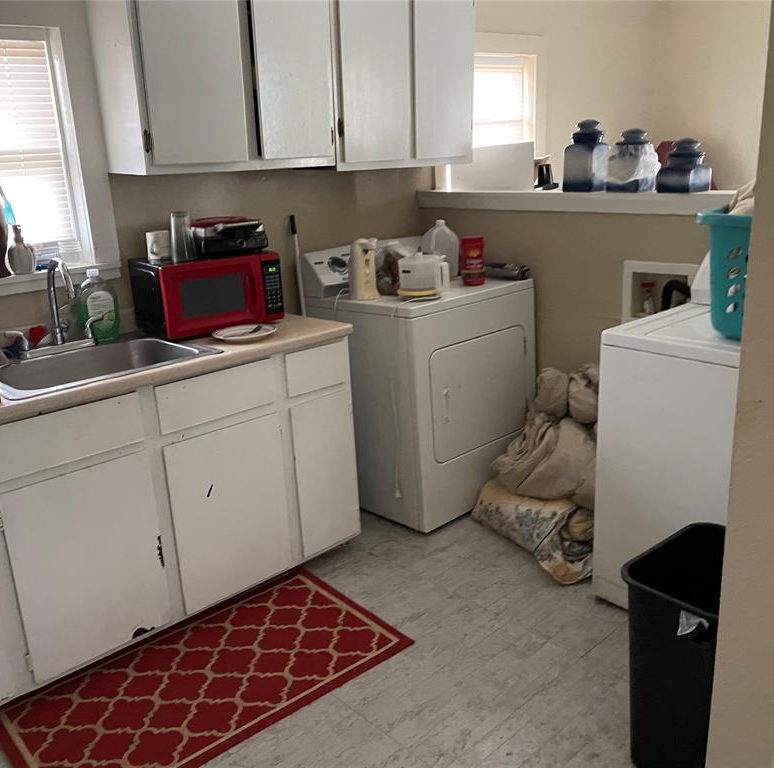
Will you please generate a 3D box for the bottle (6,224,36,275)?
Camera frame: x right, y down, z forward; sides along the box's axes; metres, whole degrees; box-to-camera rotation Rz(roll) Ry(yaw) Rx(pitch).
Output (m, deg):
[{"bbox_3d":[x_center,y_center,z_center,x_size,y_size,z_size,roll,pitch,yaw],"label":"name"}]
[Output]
[{"bbox_3d":[-1.192,-0.430,2.485,0.085,0.152,0.085,-17,22,-40],"label":"bottle"}]

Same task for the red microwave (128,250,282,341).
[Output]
[{"bbox_3d":[-0.656,-0.338,2.820,0.448,0.258,0.315,-15,21,-35],"label":"red microwave"}]

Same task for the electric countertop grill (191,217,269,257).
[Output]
[{"bbox_3d":[-0.584,-0.539,2.820,0.255,0.105,0.220,-10,18,-24],"label":"electric countertop grill"}]

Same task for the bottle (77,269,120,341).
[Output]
[{"bbox_3d":[-1.018,-0.281,2.706,0.125,0.250,0.070,-12,19,-27],"label":"bottle"}]

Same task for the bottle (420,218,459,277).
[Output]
[{"bbox_3d":[0.244,-0.620,3.511,0.143,0.255,0.143,-10,18,-24],"label":"bottle"}]

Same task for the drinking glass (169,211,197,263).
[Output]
[{"bbox_3d":[-0.716,-0.515,2.703,0.080,0.168,0.080,-17,22,-40],"label":"drinking glass"}]

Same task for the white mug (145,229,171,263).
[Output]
[{"bbox_3d":[-0.801,-0.481,2.709,0.083,0.098,0.098,-6,17,-10],"label":"white mug"}]

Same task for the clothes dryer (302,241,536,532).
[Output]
[{"bbox_3d":[0.156,-0.052,3.353,0.650,1.080,0.750,13,23,43],"label":"clothes dryer"}]

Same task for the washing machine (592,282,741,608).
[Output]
[{"bbox_3d":[1.151,0.242,2.410,0.655,0.980,0.690,-17,22,-39],"label":"washing machine"}]

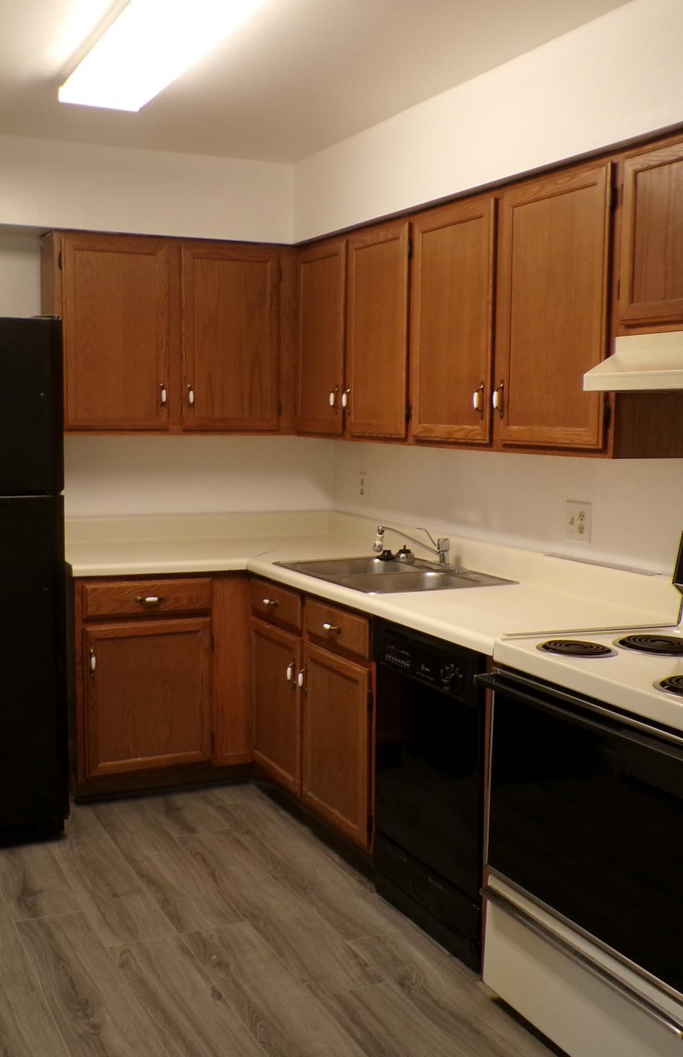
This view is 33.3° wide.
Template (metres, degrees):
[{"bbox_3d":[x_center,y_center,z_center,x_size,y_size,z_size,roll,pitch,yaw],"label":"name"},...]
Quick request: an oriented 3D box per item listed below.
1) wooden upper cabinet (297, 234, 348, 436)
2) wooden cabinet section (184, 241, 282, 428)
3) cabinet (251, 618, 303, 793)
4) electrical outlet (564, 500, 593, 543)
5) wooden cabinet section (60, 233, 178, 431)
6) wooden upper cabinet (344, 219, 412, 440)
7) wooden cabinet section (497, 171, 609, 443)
[{"bbox_3d":[0.064,-0.733,4.491,0.330,0.755,0.440,-2,6,-26],"label":"wooden upper cabinet"},{"bbox_3d":[-0.498,-0.757,4.657,0.414,0.717,0.310,-2,7,-26],"label":"wooden cabinet section"},{"bbox_3d":[0.040,0.629,4.293,0.630,0.555,0.470,-2,6,-26],"label":"cabinet"},{"bbox_3d":[0.731,-0.019,3.527,0.010,0.122,0.121,-2,6,-26],"label":"electrical outlet"},{"bbox_3d":[-0.916,-0.739,4.457,0.412,0.717,0.310,-2,7,-26],"label":"wooden cabinet section"},{"bbox_3d":[0.267,-0.684,4.074,0.330,0.750,0.462,-2,6,-26],"label":"wooden upper cabinet"},{"bbox_3d":[0.703,-0.583,3.133,0.310,0.717,0.485,-2,7,-26],"label":"wooden cabinet section"}]

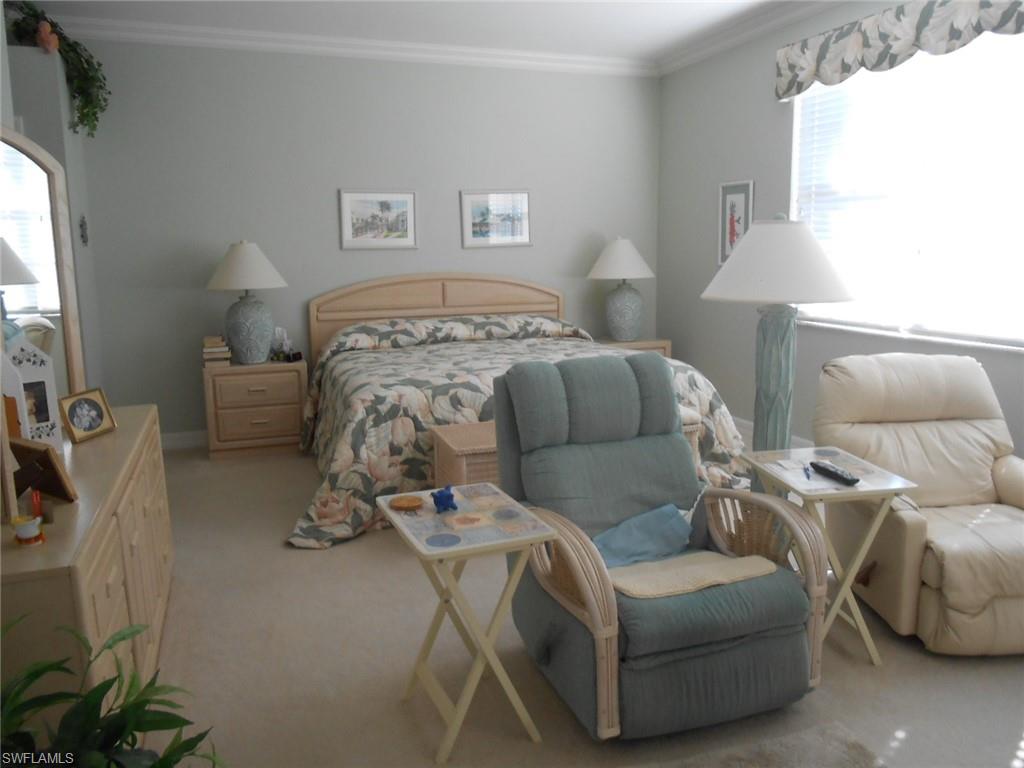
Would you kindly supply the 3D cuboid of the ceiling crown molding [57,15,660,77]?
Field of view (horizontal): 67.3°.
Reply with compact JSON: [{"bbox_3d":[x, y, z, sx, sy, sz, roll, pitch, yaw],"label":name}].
[{"bbox_3d":[-0.837,-2.466,5.683,4.458,0.110,0.110,-4,10,-19],"label":"ceiling crown molding"}]

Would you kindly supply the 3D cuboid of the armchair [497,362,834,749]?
[{"bbox_3d":[0.462,0.430,2.630,0.810,0.980,0.960,-4,10,-19],"label":"armchair"}]

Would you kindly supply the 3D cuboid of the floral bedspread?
[{"bbox_3d":[-0.152,0.087,5.047,2.620,0.890,2.300,-4,10,-19],"label":"floral bedspread"}]

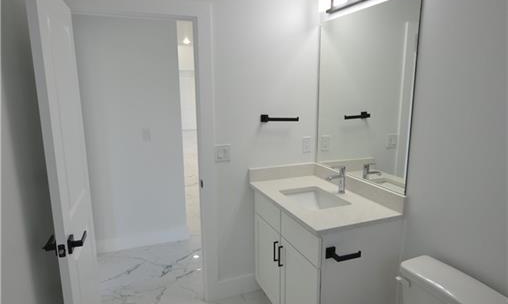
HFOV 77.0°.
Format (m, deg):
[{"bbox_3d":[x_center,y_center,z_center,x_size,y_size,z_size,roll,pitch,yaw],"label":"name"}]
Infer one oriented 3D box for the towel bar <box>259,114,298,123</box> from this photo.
[{"bbox_3d":[0.195,-0.248,2.361,0.275,0.058,0.084,-5,12,-22],"label":"towel bar"}]

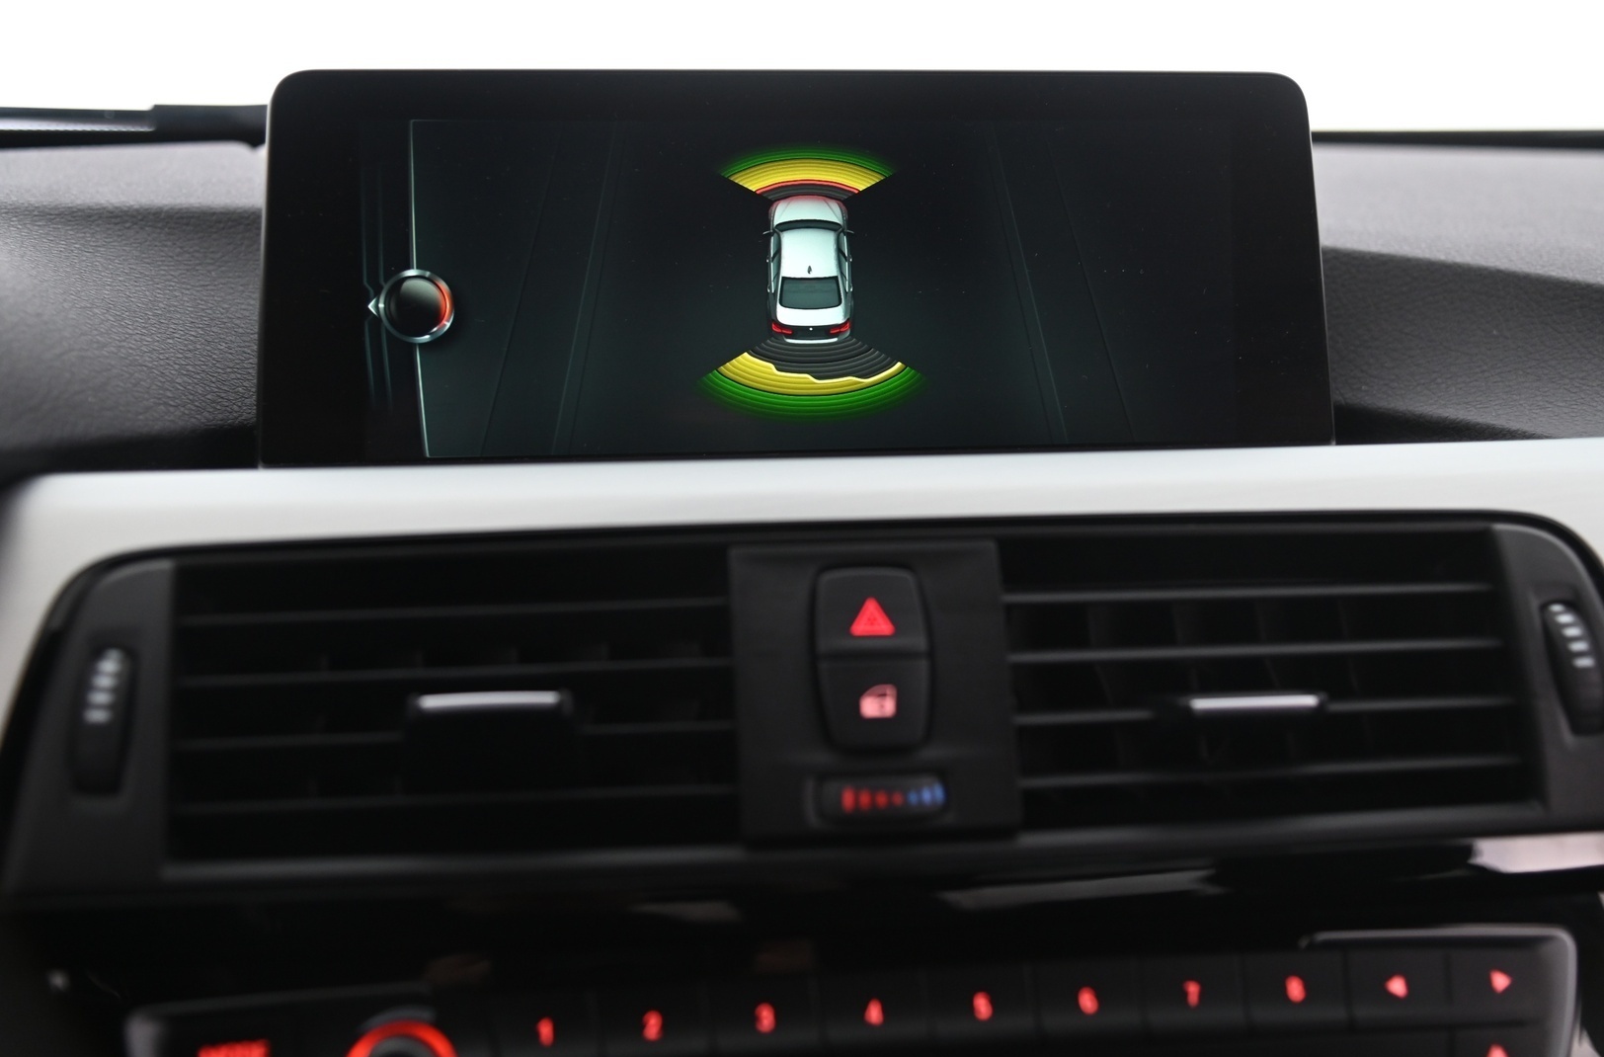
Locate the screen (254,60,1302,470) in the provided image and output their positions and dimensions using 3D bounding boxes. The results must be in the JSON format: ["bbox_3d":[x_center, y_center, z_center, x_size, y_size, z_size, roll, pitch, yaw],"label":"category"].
[{"bbox_3d":[0.000,-0.062,0.519,0.258,0.093,0.022,-1,1,-7],"label":"screen"}]

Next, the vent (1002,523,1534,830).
[{"bbox_3d":[0.103,0.037,0.493,0.117,0.067,0.032,-1,-18,-7],"label":"vent"}]

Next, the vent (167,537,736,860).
[{"bbox_3d":[-0.075,0.041,0.470,0.119,0.066,0.032,-1,-18,-7],"label":"vent"}]

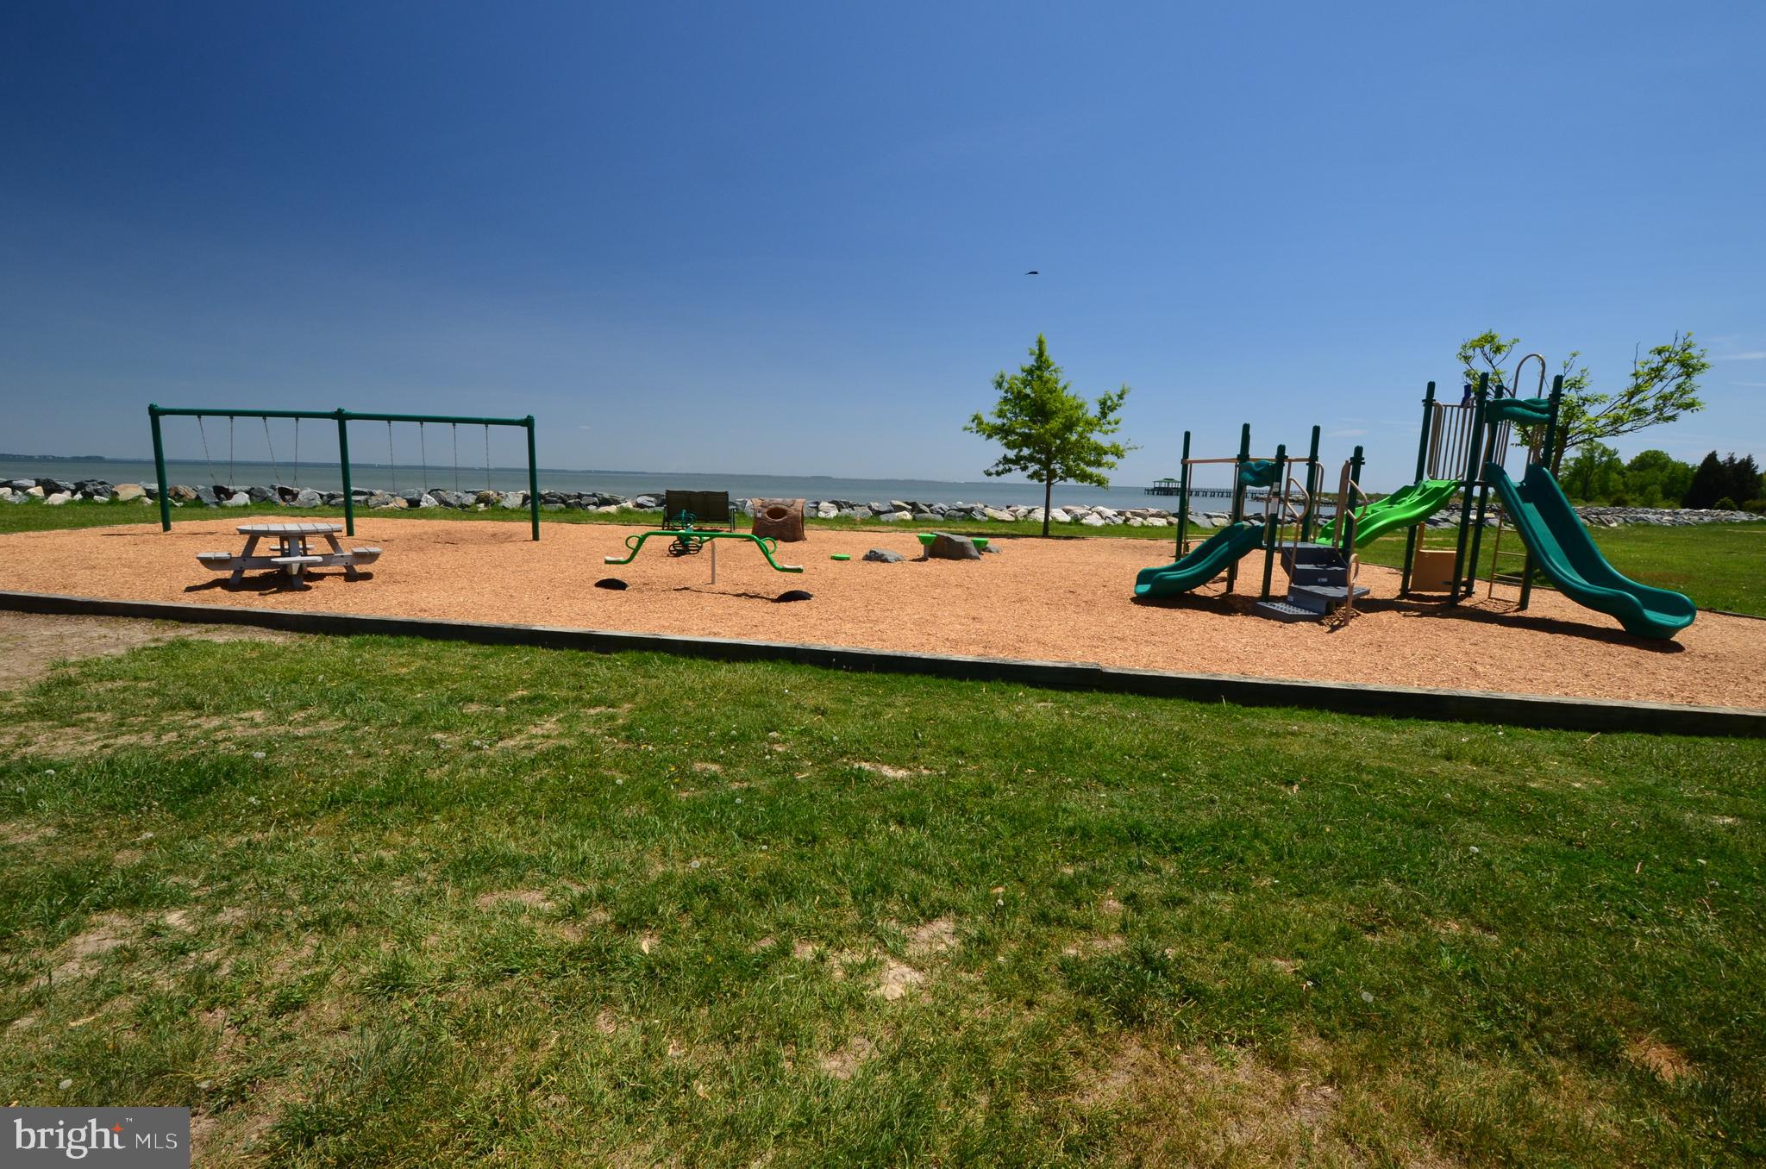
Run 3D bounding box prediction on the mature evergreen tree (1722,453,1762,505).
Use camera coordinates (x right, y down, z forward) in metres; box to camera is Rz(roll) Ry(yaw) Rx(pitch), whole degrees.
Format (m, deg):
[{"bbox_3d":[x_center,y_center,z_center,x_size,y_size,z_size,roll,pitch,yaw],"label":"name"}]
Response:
[{"bbox_3d":[96.824,-11.358,82.894,3.051,6.912,3.051,-6,11,-41],"label":"mature evergreen tree"}]

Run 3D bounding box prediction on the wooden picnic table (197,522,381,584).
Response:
[{"bbox_3d":[-7.823,-0.398,9.758,1.950,0.670,2.000,-5,10,-39],"label":"wooden picnic table"}]

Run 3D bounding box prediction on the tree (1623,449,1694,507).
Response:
[{"bbox_3d":[87.437,-11.703,82.878,5.591,7.143,5.591,-6,11,-43],"label":"tree"}]

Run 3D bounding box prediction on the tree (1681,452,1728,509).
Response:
[{"bbox_3d":[92.660,-11.486,82.890,3.546,6.964,3.546,-6,11,-42],"label":"tree"}]

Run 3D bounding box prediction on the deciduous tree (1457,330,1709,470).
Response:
[{"bbox_3d":[14.040,-2.727,15.119,3.738,4.836,3.738,9,11,42],"label":"deciduous tree"}]

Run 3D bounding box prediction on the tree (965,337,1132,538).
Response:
[{"bbox_3d":[4.676,-4.214,21.001,4.634,5.674,4.634,3,8,12],"label":"tree"}]

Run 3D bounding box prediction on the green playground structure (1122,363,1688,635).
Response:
[{"bbox_3d":[6.213,-1.460,9.872,5.750,3.420,4.800,1,8,0],"label":"green playground structure"}]

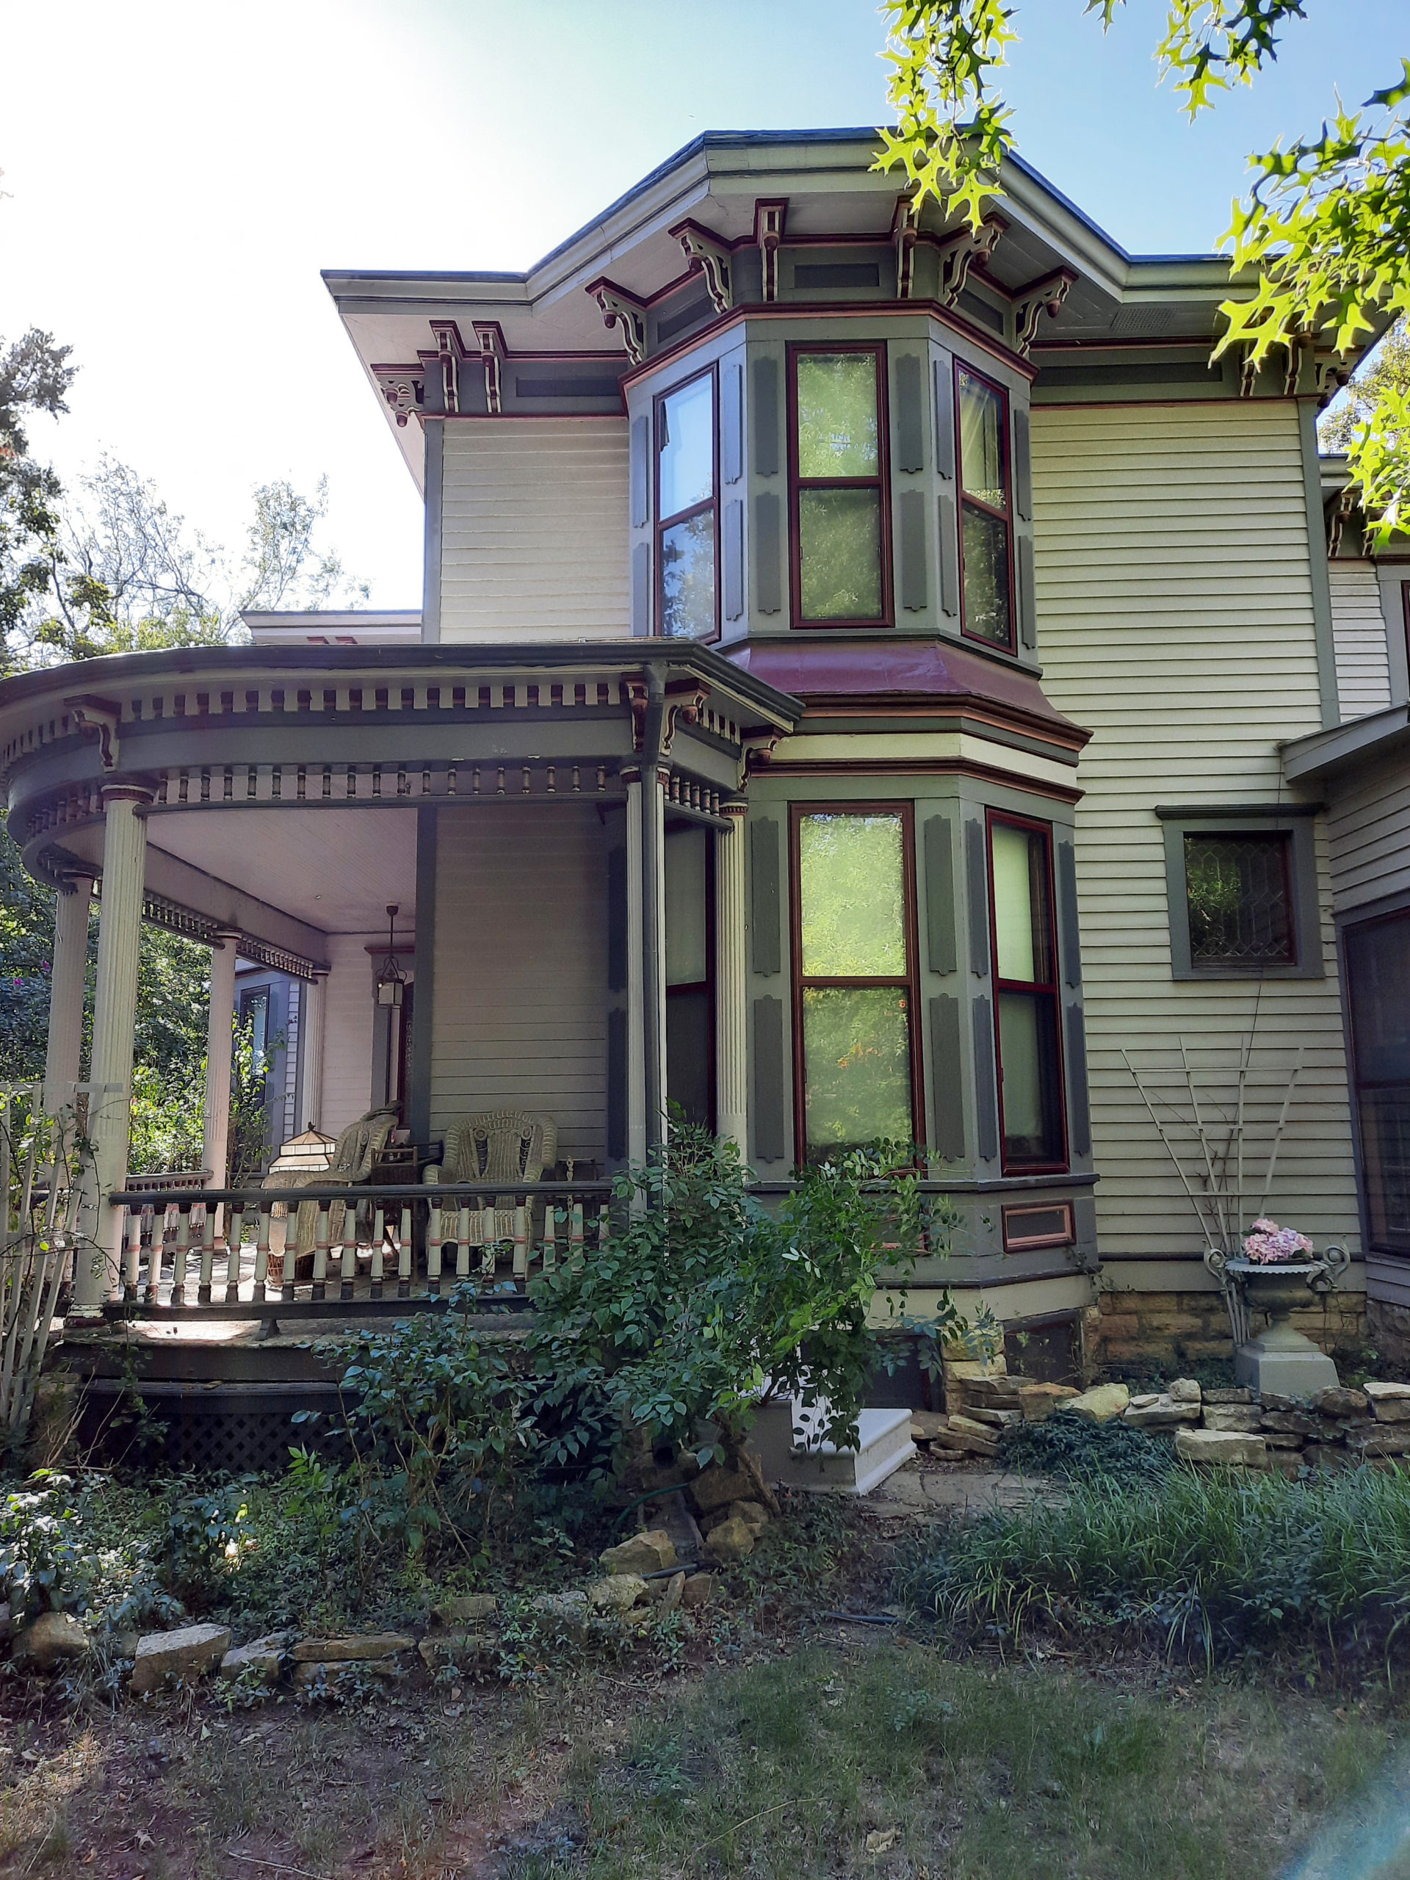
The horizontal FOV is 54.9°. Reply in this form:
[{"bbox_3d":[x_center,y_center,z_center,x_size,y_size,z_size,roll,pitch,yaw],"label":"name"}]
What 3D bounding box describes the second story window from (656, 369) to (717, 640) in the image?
[{"bbox_3d":[-0.116,-2.855,9.127,0.100,1.940,0.635,7,-12,-42],"label":"second story window"}]

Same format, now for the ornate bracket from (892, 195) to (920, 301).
[{"bbox_3d":[1.277,-4.312,8.460,0.185,0.430,0.410,-1,-8,2],"label":"ornate bracket"}]

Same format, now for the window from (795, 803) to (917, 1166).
[{"bbox_3d":[0.841,0.254,7.476,0.690,2.070,0.120,-1,-9,1],"label":"window"}]

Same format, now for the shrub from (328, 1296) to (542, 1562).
[{"bbox_3d":[-0.976,1.828,5.199,0.820,0.860,0.750,-1,-9,1],"label":"shrub"}]

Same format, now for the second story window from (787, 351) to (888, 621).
[{"bbox_3d":[0.838,-2.850,8.472,0.615,1.875,0.100,-1,-8,2],"label":"second story window"}]

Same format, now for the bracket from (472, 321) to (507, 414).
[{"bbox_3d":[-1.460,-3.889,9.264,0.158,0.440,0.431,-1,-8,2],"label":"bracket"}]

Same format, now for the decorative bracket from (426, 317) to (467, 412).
[{"bbox_3d":[-1.813,-4.038,9.575,0.170,0.455,0.385,-1,-9,1],"label":"decorative bracket"}]

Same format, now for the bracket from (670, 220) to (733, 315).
[{"bbox_3d":[-0.010,-4.274,8.661,0.410,0.425,0.200,7,-11,-42],"label":"bracket"}]

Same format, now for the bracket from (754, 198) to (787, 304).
[{"bbox_3d":[0.419,-4.302,8.492,0.200,0.425,0.410,-1,-8,2],"label":"bracket"}]

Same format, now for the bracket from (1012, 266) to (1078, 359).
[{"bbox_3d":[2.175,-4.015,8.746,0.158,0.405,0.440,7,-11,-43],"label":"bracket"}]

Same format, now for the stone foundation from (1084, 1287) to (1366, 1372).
[{"bbox_3d":[3.275,2.456,8.540,1.725,0.493,0.300,-1,-8,2],"label":"stone foundation"}]

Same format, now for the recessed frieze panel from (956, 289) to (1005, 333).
[{"bbox_3d":[1.743,-4.021,8.645,0.563,0.154,0.040,7,-11,-43],"label":"recessed frieze panel"}]

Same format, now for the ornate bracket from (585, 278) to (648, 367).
[{"bbox_3d":[-0.591,-4.125,9.121,0.395,0.450,0.170,8,-12,-43],"label":"ornate bracket"}]

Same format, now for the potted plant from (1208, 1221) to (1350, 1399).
[{"bbox_3d":[3.394,2.163,8.086,0.800,0.965,0.600,-1,-9,1],"label":"potted plant"}]

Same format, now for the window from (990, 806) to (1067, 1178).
[{"bbox_3d":[1.871,0.298,7.840,0.700,2.080,0.120,8,-12,-43],"label":"window"}]

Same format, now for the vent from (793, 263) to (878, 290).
[{"bbox_3d":[0.850,-4.243,8.674,0.545,0.160,0.040,-1,-8,2],"label":"vent"}]

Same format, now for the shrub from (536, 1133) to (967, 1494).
[{"bbox_3d":[0.185,1.485,5.535,1.680,1.420,1.250,-1,-9,1],"label":"shrub"}]

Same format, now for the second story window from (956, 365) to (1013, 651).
[{"bbox_3d":[1.726,-2.690,8.488,0.592,1.810,0.100,7,-11,-43],"label":"second story window"}]

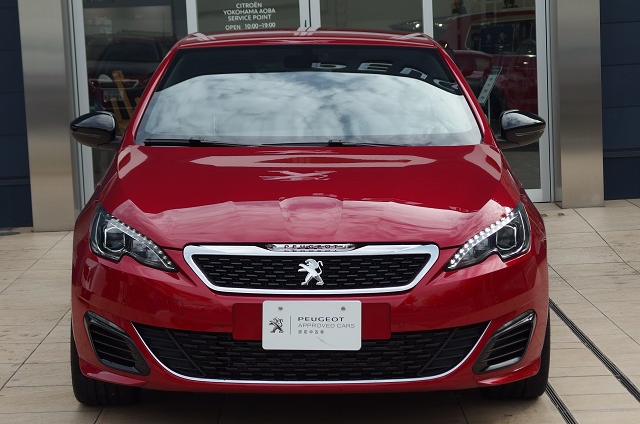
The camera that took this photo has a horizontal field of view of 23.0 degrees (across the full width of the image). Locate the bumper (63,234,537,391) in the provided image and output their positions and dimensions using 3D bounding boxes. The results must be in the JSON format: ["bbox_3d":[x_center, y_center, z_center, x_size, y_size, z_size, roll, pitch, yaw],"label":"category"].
[{"bbox_3d":[-0.029,0.347,5.508,1.775,0.510,0.580,-1,6,-1],"label":"bumper"}]

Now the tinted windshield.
[{"bbox_3d":[-0.049,-0.510,6.695,1.425,0.420,0.870,-1,6,-1],"label":"tinted windshield"}]

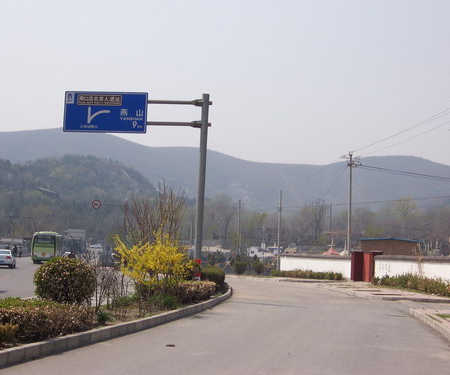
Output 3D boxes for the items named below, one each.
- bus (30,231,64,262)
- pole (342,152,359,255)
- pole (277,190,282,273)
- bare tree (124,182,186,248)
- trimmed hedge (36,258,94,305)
[{"bbox_3d":[-18.131,6.126,88.252,2.400,3.100,8.800,2,-4,-7],"label":"bus"},{"bbox_3d":[9.375,2.025,65.000,1.400,9.300,0.500,1,-4,0],"label":"pole"},{"bbox_3d":[4.905,3.897,78.000,0.250,7.300,0.250,1,-4,0],"label":"pole"},{"bbox_3d":[-2.684,1.828,33.000,2.400,4.000,2.300,1,-4,0],"label":"bare tree"},{"bbox_3d":[-4.630,2.697,25.000,1.750,1.420,1.700,1,-4,0],"label":"trimmed hedge"}]

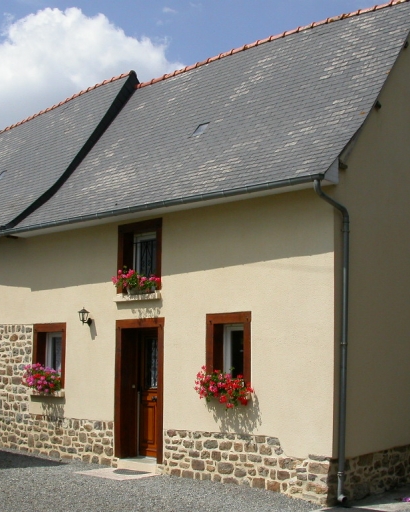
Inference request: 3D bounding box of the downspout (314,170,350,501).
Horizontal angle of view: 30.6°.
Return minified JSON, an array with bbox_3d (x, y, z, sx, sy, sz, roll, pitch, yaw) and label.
[{"bbox_3d":[1.625,1.112,9.749,0.180,4.100,0.700,-6,-11,41],"label":"downspout"}]

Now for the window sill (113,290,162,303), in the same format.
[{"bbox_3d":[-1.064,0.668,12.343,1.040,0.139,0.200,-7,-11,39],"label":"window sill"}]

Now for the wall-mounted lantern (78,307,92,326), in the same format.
[{"bbox_3d":[-2.087,1.057,13.078,0.190,0.330,0.250,-6,-11,41],"label":"wall-mounted lantern"}]

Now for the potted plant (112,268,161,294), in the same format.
[{"bbox_3d":[-1.138,0.449,12.441,0.980,0.400,0.340,-6,-11,41],"label":"potted plant"}]

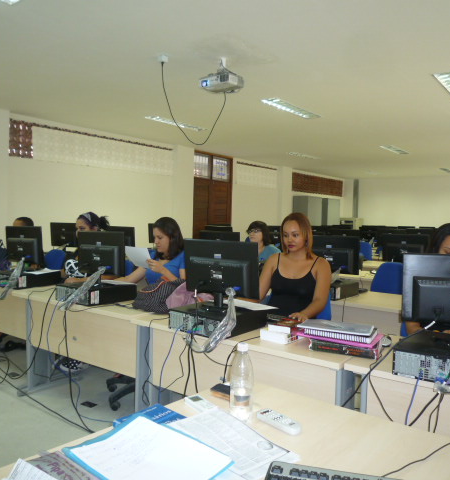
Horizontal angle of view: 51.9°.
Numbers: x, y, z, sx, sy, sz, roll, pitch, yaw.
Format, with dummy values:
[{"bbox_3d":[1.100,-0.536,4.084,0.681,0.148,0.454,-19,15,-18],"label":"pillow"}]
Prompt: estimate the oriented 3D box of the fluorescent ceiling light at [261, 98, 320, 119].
[{"bbox_3d":[0.889,-1.694,5.967,0.220,0.070,1.240,3,4,37],"label":"fluorescent ceiling light"}]

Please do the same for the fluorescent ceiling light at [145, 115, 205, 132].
[{"bbox_3d":[-0.745,-1.948,7.681,0.250,0.070,1.280,3,4,36],"label":"fluorescent ceiling light"}]

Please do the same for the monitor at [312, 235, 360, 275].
[{"bbox_3d":[0.937,0.172,4.092,0.520,0.400,0.190,3,4,33],"label":"monitor"}]

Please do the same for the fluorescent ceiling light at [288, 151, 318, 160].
[{"bbox_3d":[1.830,-1.889,10.387,0.220,0.070,1.240,3,4,37],"label":"fluorescent ceiling light"}]

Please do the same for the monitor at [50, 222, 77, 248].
[{"bbox_3d":[-2.267,-0.029,6.420,0.520,0.400,0.190,3,4,33],"label":"monitor"}]

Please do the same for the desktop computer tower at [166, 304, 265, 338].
[{"bbox_3d":[-0.031,0.468,2.750,0.390,0.110,0.440,4,4,37],"label":"desktop computer tower"}]

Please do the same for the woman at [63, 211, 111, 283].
[{"bbox_3d":[-1.096,0.435,3.802,0.500,1.290,0.720,3,4,37],"label":"woman"}]

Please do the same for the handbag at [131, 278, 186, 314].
[{"bbox_3d":[-0.384,0.331,2.825,0.320,0.190,0.200,3,3,30],"label":"handbag"}]

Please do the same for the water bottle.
[{"bbox_3d":[0.049,0.403,1.318,0.068,0.220,0.068,1,3,0],"label":"water bottle"}]

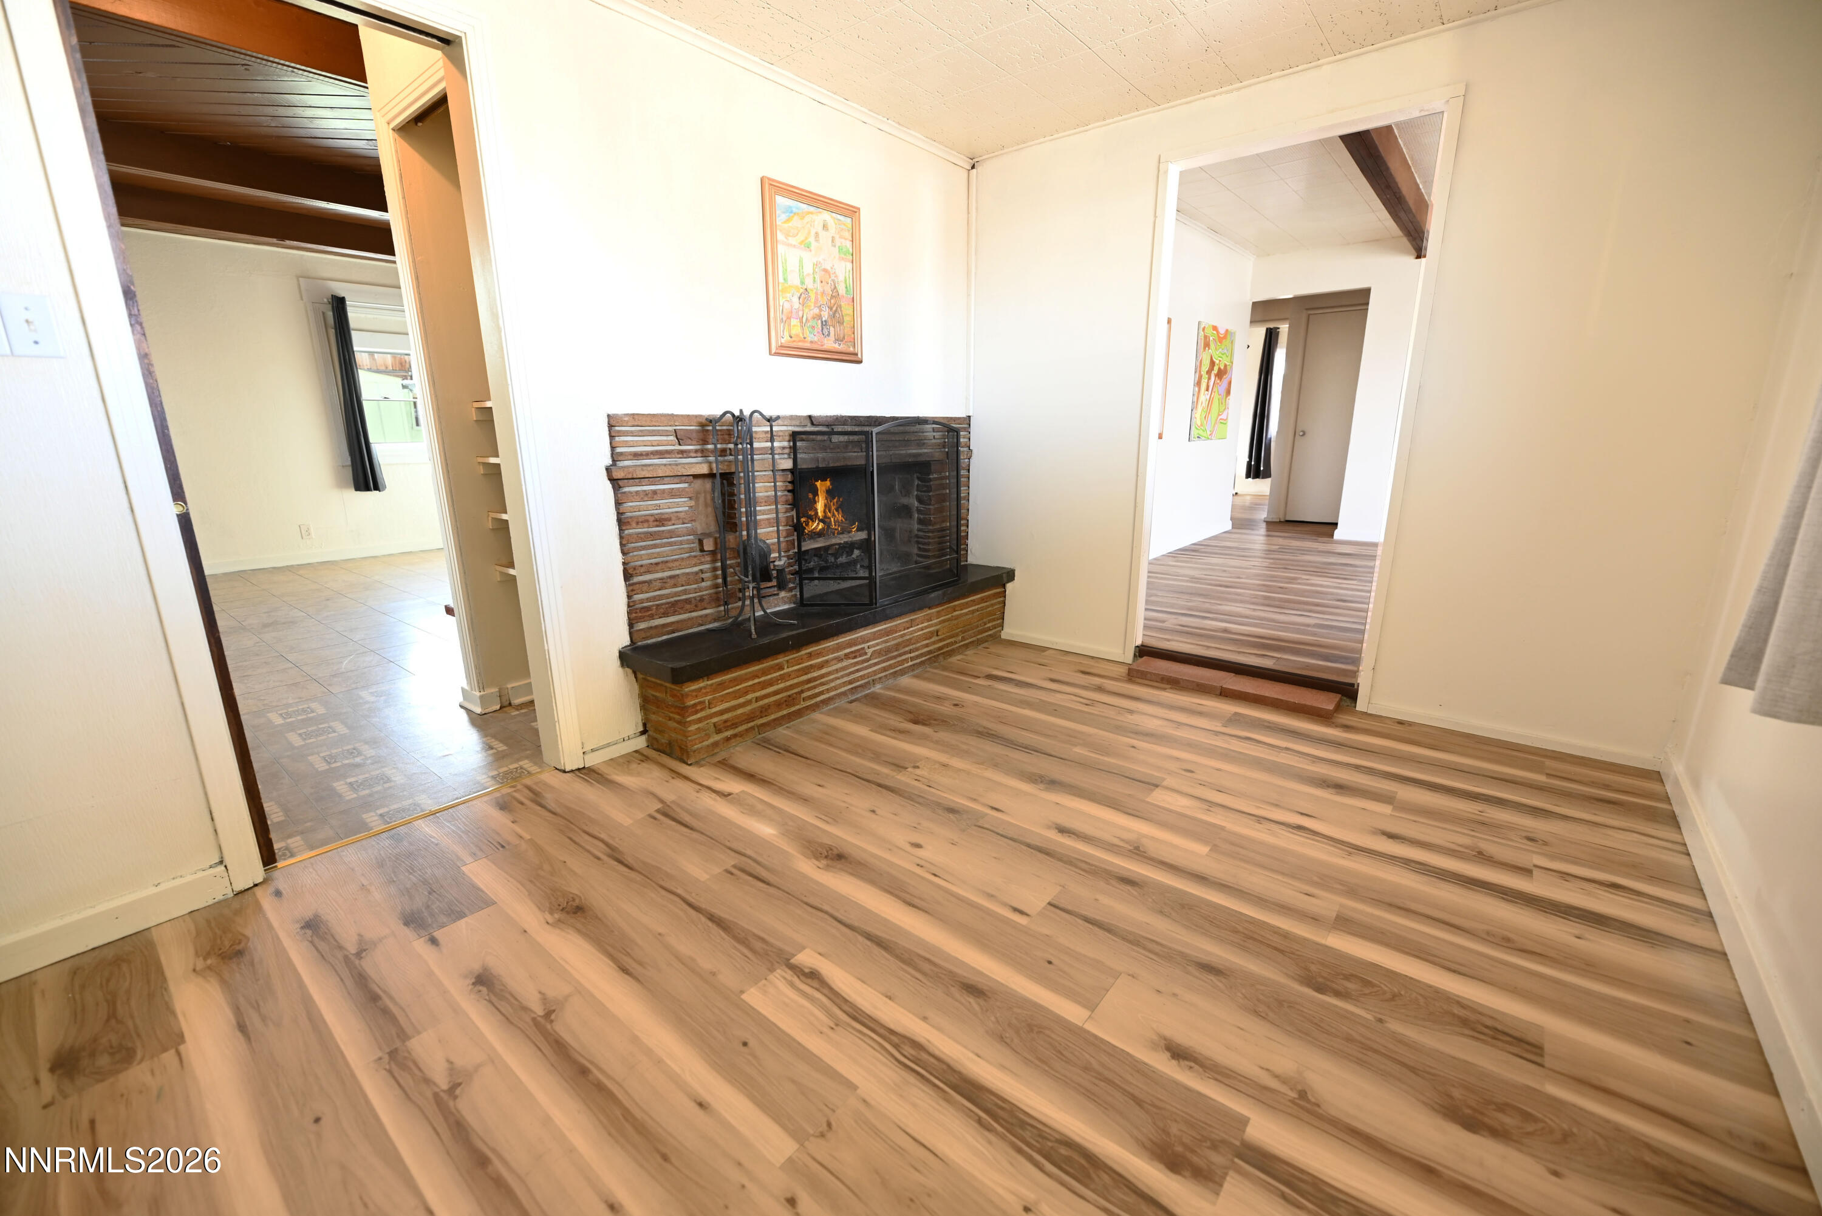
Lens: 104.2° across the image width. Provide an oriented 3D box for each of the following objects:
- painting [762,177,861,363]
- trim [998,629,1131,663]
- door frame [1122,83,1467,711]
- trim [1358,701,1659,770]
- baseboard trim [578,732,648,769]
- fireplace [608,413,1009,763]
[{"bbox_3d":[-0.363,-1.264,2.727,0.030,0.583,0.485,11,18,39],"label":"painting"},{"bbox_3d":[0.741,0.182,3.544,0.669,0.045,0.017,11,18,39],"label":"trim"},{"bbox_3d":[1.409,-0.703,2.821,0.976,2.106,0.131,11,18,39],"label":"door frame"},{"bbox_3d":[2.072,0.439,2.486,0.786,0.048,0.017,11,18,39],"label":"trim"},{"bbox_3d":[-0.997,0.476,2.392,0.017,0.059,0.225,11,18,39],"label":"baseboard trim"},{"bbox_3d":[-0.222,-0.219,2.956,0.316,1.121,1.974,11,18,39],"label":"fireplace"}]

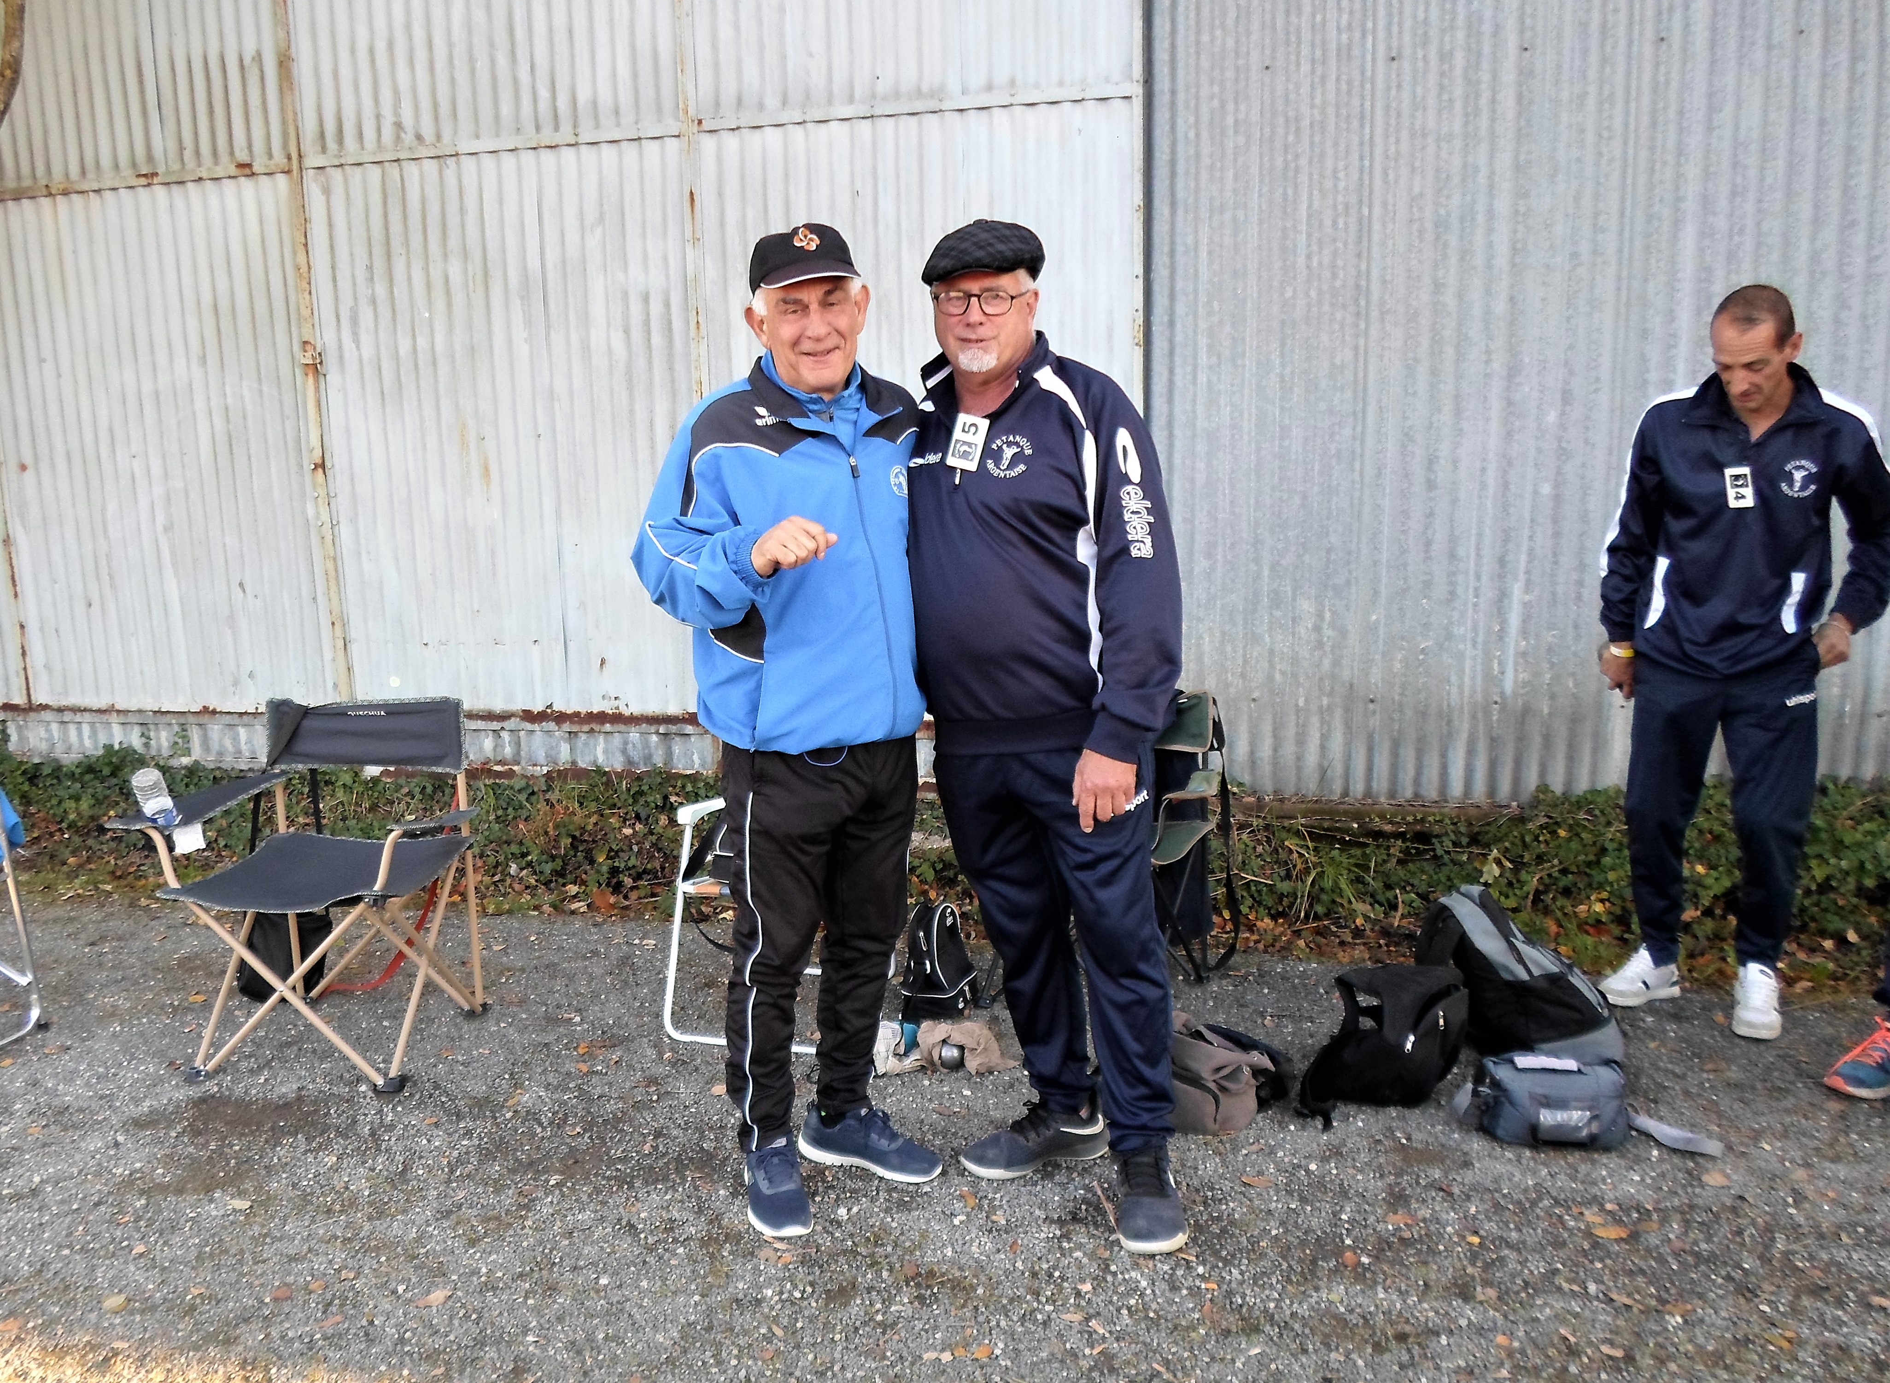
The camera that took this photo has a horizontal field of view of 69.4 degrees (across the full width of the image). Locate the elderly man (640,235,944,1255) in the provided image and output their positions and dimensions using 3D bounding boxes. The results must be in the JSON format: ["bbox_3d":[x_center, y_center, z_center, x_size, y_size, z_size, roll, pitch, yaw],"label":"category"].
[{"bbox_3d":[-0.267,0.073,2.496,0.570,1.770,0.440,-5,10,-23],"label":"elderly man"}]

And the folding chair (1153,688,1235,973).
[{"bbox_3d":[0.390,0.393,3.506,0.650,0.790,0.540,4,10,25],"label":"folding chair"}]

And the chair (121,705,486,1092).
[{"bbox_3d":[-1.491,0.451,3.259,0.760,0.810,0.560,1,10,12],"label":"chair"}]

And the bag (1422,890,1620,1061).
[{"bbox_3d":[1.372,0.634,3.219,0.240,0.460,0.310,-40,-3,12],"label":"bag"}]

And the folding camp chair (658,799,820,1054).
[{"bbox_3d":[-0.366,0.406,3.403,0.540,0.820,0.570,2,10,14],"label":"folding camp chair"}]

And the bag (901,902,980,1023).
[{"bbox_3d":[-0.007,0.662,3.446,0.150,0.290,0.180,3,10,19],"label":"bag"}]

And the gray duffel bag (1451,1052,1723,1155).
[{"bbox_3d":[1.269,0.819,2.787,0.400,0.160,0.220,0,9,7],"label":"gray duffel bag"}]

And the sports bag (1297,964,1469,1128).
[{"bbox_3d":[0.953,0.749,2.990,0.340,0.240,0.250,-3,10,-12],"label":"sports bag"}]

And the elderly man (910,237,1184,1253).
[{"bbox_3d":[0.213,0.069,2.476,0.570,1.770,0.440,4,10,25],"label":"elderly man"}]

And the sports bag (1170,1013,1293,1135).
[{"bbox_3d":[0.599,0.790,2.894,0.340,0.200,0.240,1,10,12],"label":"sports bag"}]

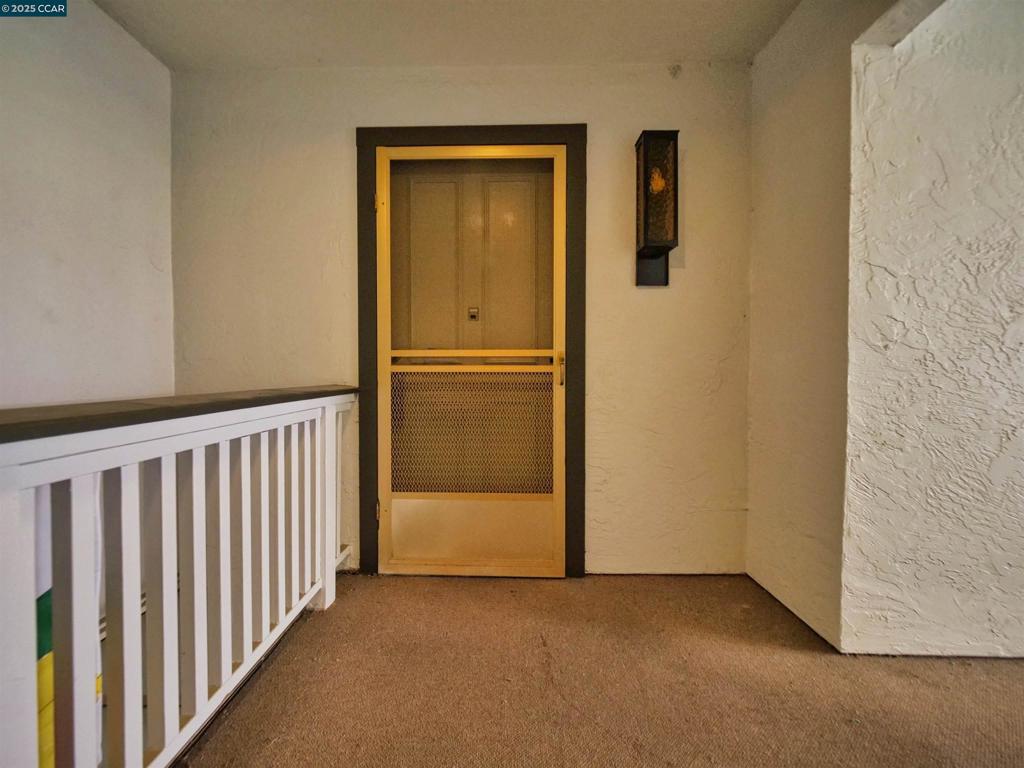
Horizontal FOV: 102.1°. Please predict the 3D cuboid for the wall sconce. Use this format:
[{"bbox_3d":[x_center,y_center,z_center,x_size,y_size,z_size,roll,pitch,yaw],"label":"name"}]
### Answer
[{"bbox_3d":[0.675,-0.803,1.929,0.159,0.668,0.116,0,1,1],"label":"wall sconce"}]

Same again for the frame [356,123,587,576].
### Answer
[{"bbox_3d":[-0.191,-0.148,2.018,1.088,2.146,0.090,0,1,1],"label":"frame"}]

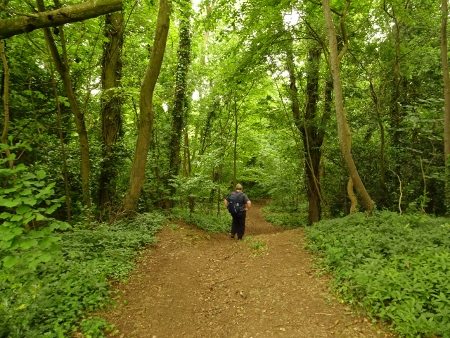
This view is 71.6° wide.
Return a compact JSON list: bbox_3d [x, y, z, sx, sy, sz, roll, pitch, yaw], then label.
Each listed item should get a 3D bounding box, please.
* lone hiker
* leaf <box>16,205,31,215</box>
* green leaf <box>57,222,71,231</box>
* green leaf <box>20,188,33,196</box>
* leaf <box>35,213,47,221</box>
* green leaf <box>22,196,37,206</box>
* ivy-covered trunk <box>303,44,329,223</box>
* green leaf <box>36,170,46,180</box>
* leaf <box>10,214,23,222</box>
[{"bbox_3d":[0.415,1.320,9.600,0.780,1.730,0.500,0,2,13],"label":"lone hiker"},{"bbox_3d":[-2.065,0.415,3.200,0.121,0.102,0.070,-1,2,-33],"label":"leaf"},{"bbox_3d":[-1.629,0.580,3.150,0.125,0.081,0.070,-1,2,-27],"label":"green leaf"},{"bbox_3d":[-2.035,0.241,3.200,0.104,0.082,0.070,-1,2,-32],"label":"green leaf"},{"bbox_3d":[-1.891,0.487,3.200,0.106,0.082,0.070,-1,2,-31],"label":"leaf"},{"bbox_3d":[-2.004,0.333,3.200,0.122,0.102,0.070,-1,2,-32],"label":"green leaf"},{"bbox_3d":[3.247,-1.166,11.200,0.880,6.300,0.750,0,2,0],"label":"ivy-covered trunk"},{"bbox_3d":[-1.910,0.068,3.250,0.090,0.104,0.070,-1,2,-30],"label":"green leaf"},{"bbox_3d":[-2.137,0.507,3.200,0.102,0.082,0.070,-1,2,-34],"label":"leaf"}]

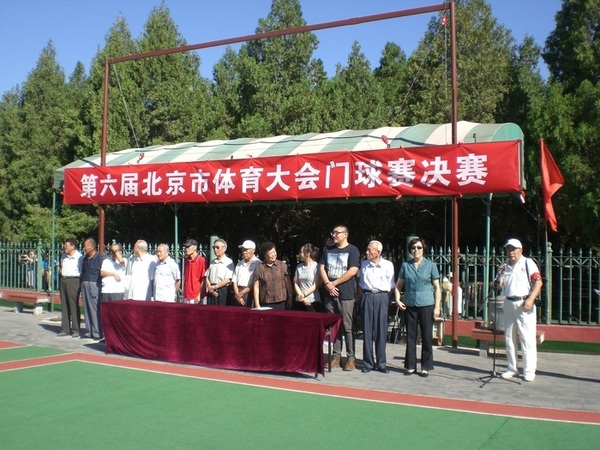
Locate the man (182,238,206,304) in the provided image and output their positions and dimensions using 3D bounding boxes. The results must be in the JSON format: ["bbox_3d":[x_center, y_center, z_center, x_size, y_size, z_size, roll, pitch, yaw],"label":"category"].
[{"bbox_3d":[-1.609,1.059,9.961,0.430,1.680,0.300,-1,-3,30],"label":"man"}]

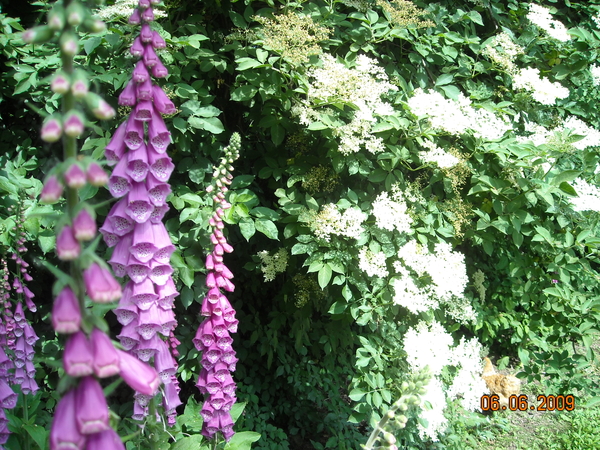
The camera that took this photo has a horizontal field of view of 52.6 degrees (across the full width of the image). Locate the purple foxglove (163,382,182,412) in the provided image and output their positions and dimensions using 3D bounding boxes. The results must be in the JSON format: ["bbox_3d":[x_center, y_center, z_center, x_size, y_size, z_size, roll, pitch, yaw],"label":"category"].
[{"bbox_3d":[-0.150,0.201,0.715,0.020,0.041,0.020,-4,-19,-35],"label":"purple foxglove"}]

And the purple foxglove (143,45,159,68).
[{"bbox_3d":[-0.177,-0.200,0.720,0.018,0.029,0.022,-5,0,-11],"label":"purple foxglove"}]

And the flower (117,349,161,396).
[{"bbox_3d":[-0.117,0.107,0.440,0.021,0.043,0.021,-37,-7,-29],"label":"flower"}]

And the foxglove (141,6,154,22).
[{"bbox_3d":[-0.166,-0.229,0.660,0.015,0.018,0.019,0,16,-14],"label":"foxglove"}]

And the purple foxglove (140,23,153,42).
[{"bbox_3d":[-0.180,-0.225,0.710,0.014,0.022,0.017,-2,7,-14],"label":"purple foxglove"}]

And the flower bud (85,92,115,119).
[{"bbox_3d":[-0.133,-0.079,0.405,0.025,0.011,0.011,37,-3,17],"label":"flower bud"}]

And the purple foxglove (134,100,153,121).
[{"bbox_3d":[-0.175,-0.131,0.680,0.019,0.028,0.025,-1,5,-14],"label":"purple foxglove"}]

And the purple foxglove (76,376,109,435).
[{"bbox_3d":[-0.144,0.125,0.420,0.022,0.042,0.027,-7,14,-16],"label":"purple foxglove"}]

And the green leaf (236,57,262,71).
[{"bbox_3d":[-0.141,-0.453,1.700,0.078,0.014,0.050,-16,31,-10],"label":"green leaf"}]

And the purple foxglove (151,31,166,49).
[{"bbox_3d":[-0.162,-0.212,0.695,0.015,0.022,0.015,-4,-20,-40],"label":"purple foxglove"}]

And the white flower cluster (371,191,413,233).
[{"bbox_3d":[0.211,-0.031,1.400,0.097,0.095,0.060,2,4,6],"label":"white flower cluster"}]

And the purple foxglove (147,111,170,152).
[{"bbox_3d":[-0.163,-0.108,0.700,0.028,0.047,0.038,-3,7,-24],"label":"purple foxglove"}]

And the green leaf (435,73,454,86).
[{"bbox_3d":[0.417,-0.420,1.750,0.060,0.012,0.040,-13,43,-14],"label":"green leaf"}]

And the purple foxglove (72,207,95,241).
[{"bbox_3d":[-0.151,0.000,0.425,0.017,0.024,0.021,-3,15,-20],"label":"purple foxglove"}]

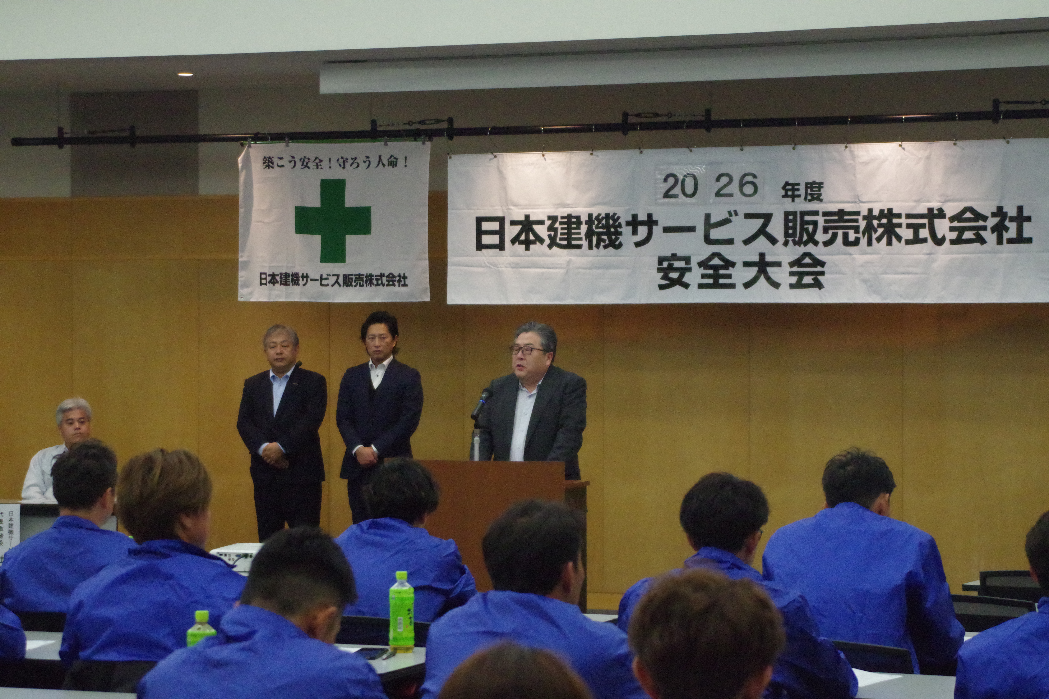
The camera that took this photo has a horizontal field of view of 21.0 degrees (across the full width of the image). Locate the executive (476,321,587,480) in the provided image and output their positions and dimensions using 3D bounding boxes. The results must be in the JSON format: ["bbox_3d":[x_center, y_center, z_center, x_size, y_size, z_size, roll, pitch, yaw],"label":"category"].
[{"bbox_3d":[0.042,0.715,13.650,0.550,1.682,0.480,0,0,18],"label":"executive"}]

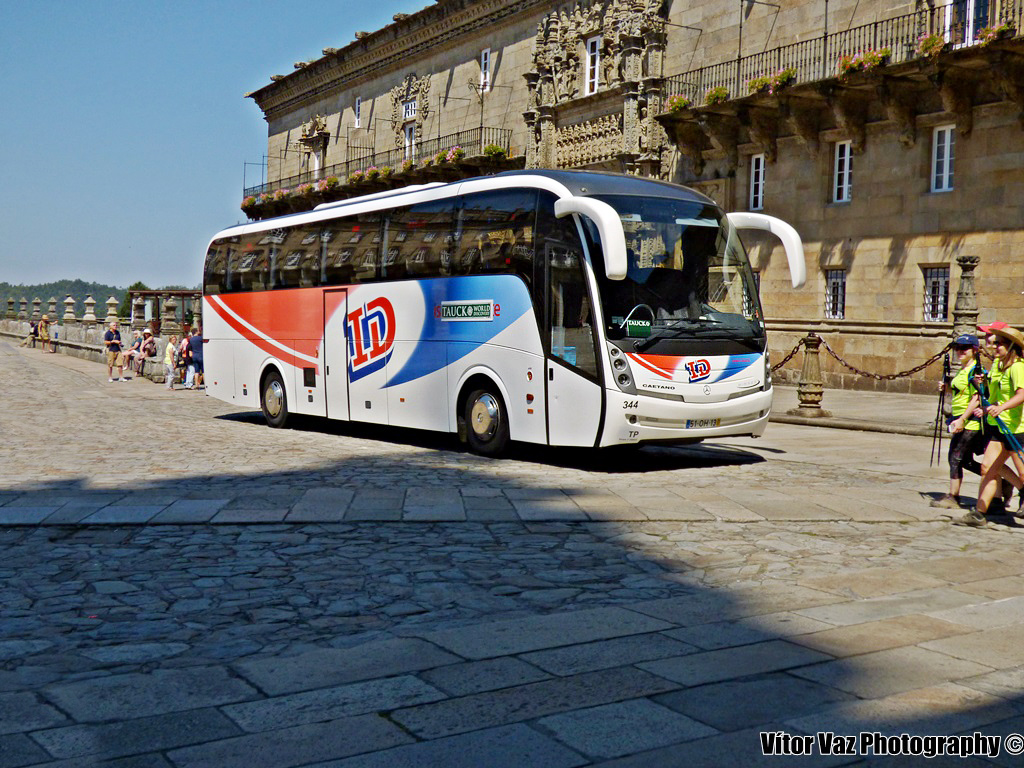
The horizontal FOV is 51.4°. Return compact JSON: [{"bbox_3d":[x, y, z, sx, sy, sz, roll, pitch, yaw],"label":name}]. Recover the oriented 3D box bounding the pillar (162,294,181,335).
[{"bbox_3d":[-10.424,-2.066,32.600,0.530,1.120,0.530,-1,5,-34],"label":"pillar"}]

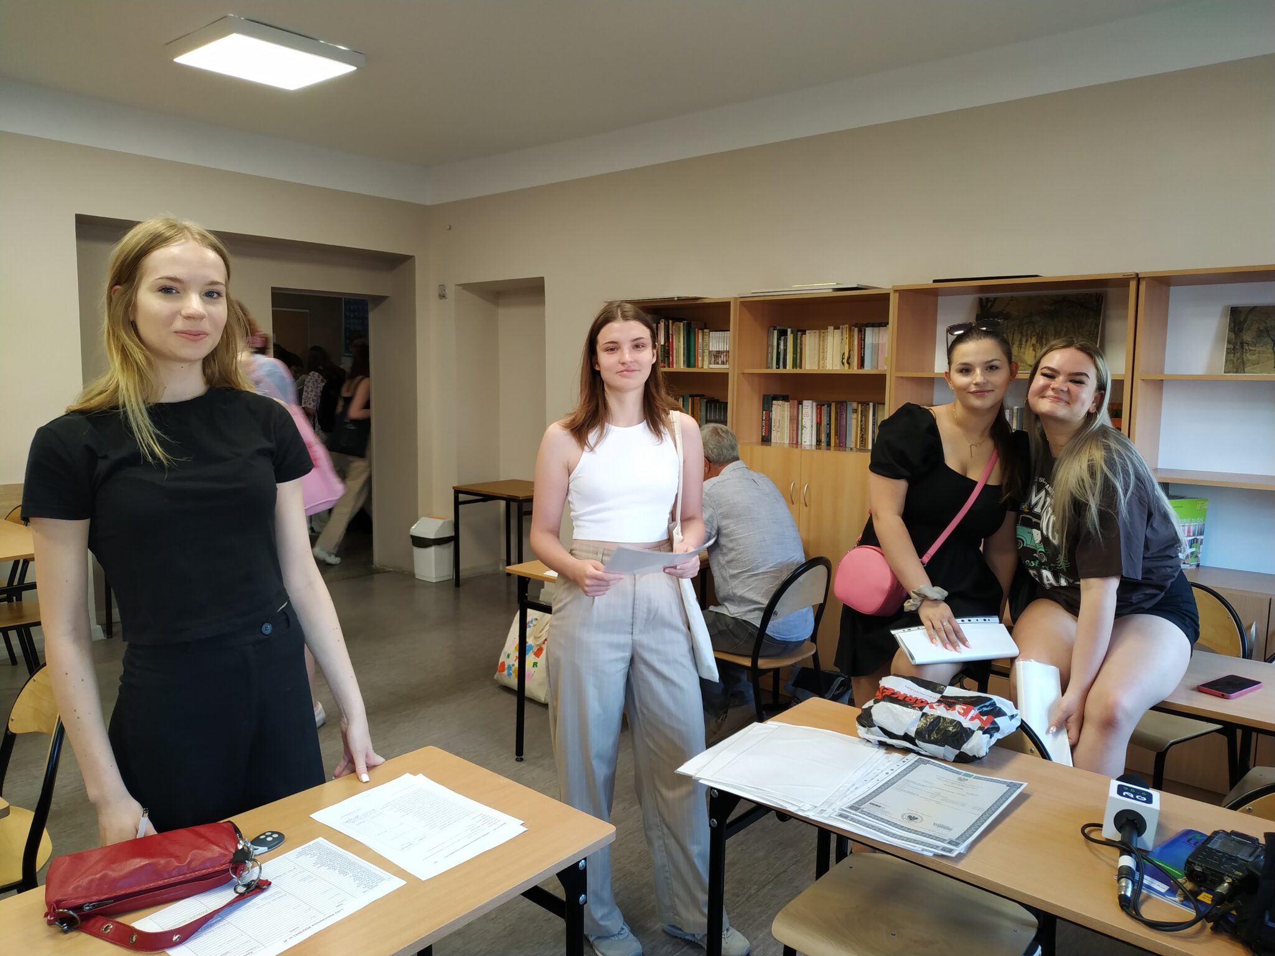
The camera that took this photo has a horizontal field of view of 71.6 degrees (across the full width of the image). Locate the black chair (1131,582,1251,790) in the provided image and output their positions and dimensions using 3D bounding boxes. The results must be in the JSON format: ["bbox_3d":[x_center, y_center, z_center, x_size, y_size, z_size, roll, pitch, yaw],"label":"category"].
[{"bbox_3d":[1.627,0.776,2.862,0.510,0.840,0.420,-4,8,-36],"label":"black chair"}]

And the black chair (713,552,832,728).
[{"bbox_3d":[0.487,0.714,3.560,0.460,0.790,0.410,6,8,44],"label":"black chair"}]

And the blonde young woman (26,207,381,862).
[{"bbox_3d":[-0.769,0.423,1.592,0.530,1.740,0.320,-3,7,-30],"label":"blonde young woman"}]

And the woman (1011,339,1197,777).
[{"bbox_3d":[1.171,0.384,2.279,0.480,1.420,0.580,6,8,42],"label":"woman"}]

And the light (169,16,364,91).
[{"bbox_3d":[-1.695,-1.912,4.030,0.605,0.068,0.600,6,9,43],"label":"light"}]

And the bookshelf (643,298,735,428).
[{"bbox_3d":[0.275,0.028,4.803,0.840,1.900,0.380,6,8,42],"label":"bookshelf"}]

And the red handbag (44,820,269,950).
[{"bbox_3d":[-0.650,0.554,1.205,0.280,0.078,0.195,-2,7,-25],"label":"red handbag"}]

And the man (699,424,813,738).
[{"bbox_3d":[0.309,0.441,3.714,0.520,1.290,0.780,-5,9,-44],"label":"man"}]

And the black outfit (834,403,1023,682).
[{"bbox_3d":[0.803,0.157,2.420,0.480,0.720,0.390,3,7,20],"label":"black outfit"}]

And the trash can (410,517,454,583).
[{"bbox_3d":[-1.550,0.524,6.748,0.290,0.480,0.200,6,8,42],"label":"trash can"}]

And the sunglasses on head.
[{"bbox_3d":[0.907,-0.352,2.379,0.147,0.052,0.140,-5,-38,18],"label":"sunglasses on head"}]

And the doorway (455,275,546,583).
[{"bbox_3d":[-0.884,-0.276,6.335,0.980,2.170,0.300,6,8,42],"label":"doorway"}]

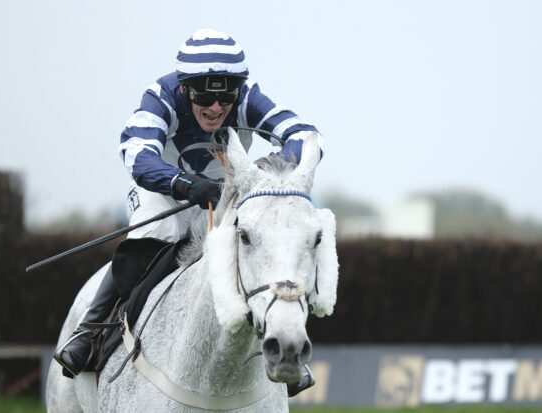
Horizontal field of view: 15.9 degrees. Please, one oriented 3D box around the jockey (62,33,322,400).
[{"bbox_3d":[-0.240,0.030,6.200,0.820,1.160,0.950,0,-1,-14],"label":"jockey"}]

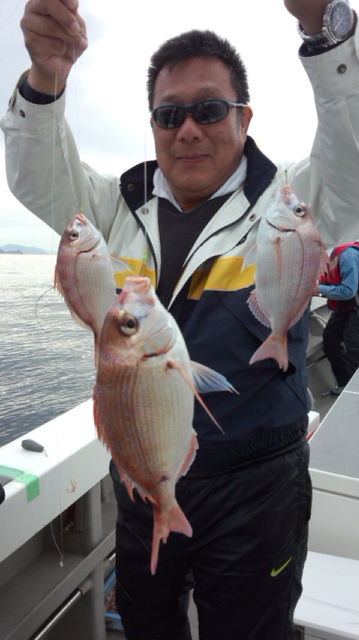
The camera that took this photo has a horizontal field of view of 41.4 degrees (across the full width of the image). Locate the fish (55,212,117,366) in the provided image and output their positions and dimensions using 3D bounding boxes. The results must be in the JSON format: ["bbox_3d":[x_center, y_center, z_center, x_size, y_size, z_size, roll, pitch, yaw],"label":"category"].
[{"bbox_3d":[-0.129,-0.044,0.690,0.086,0.222,0.043,-4,8,9],"label":"fish"}]

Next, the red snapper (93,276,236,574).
[{"bbox_3d":[-0.019,0.100,0.480,0.125,0.302,0.068,-1,9,20],"label":"red snapper"}]

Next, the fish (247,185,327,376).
[{"bbox_3d":[0.146,-0.059,0.640,0.100,0.243,0.046,4,8,-2],"label":"fish"}]

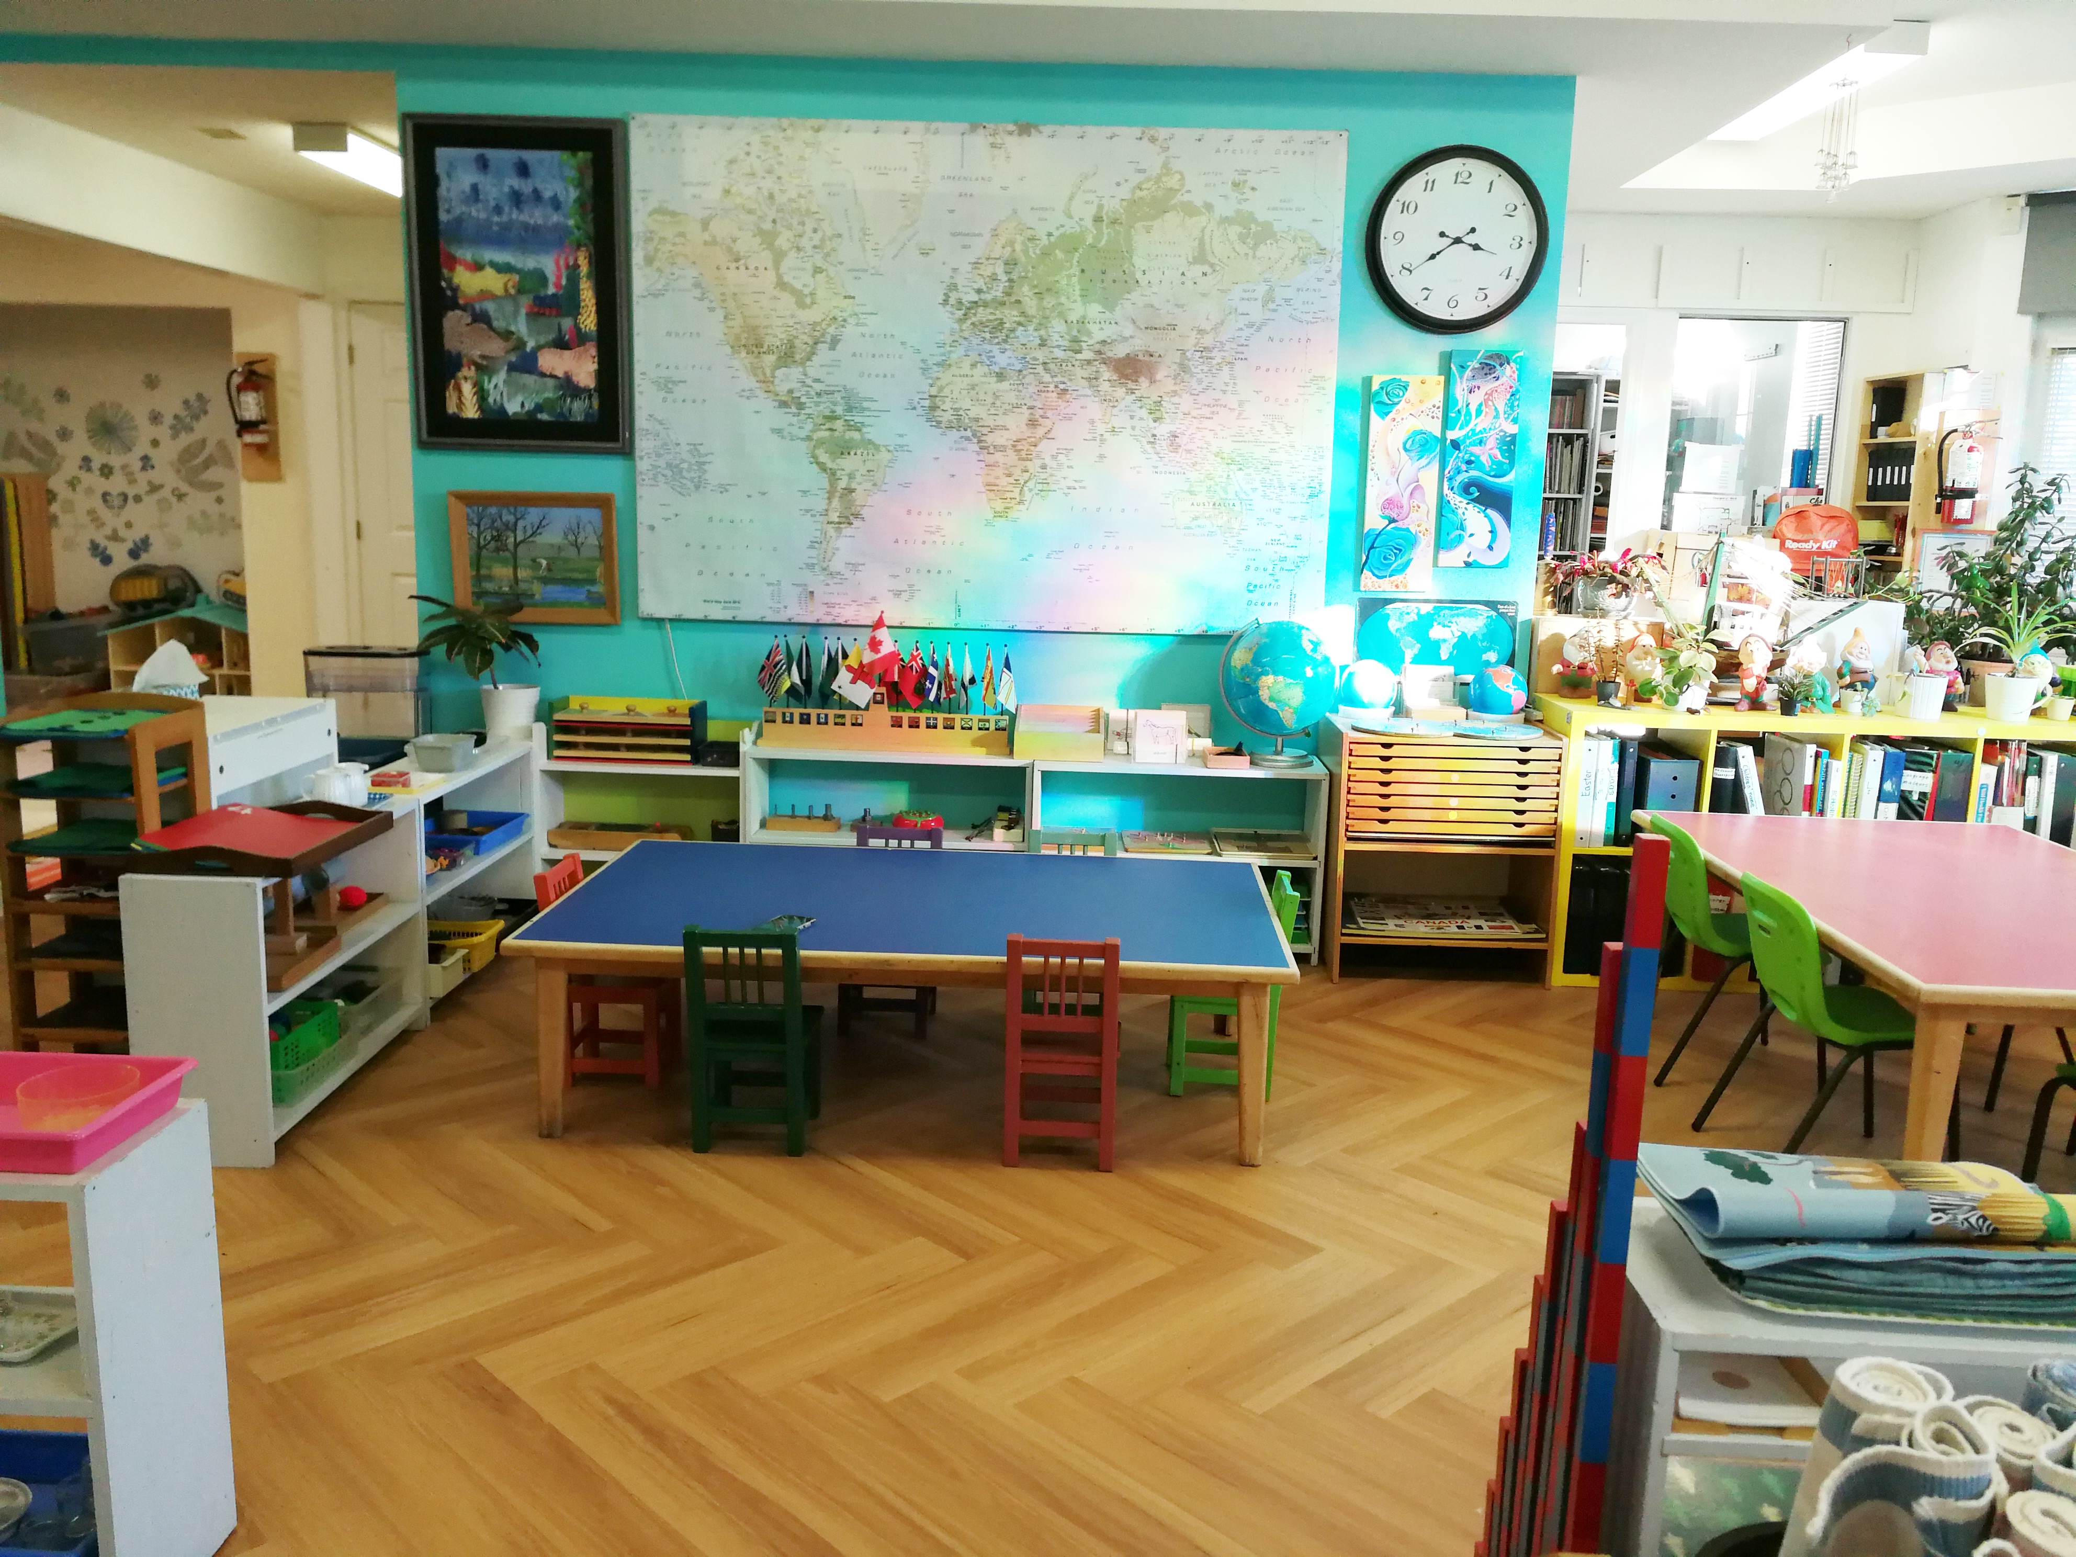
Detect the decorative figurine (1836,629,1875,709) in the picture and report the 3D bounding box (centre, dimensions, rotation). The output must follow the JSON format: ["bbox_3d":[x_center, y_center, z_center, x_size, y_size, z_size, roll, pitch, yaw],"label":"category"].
[{"bbox_3d":[2.297,-0.308,4.545,0.115,0.235,0.110,1,10,-4],"label":"decorative figurine"}]

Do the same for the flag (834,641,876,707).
[{"bbox_3d":[-0.537,-0.305,4.766,0.129,0.201,0.040,2,10,3],"label":"flag"}]

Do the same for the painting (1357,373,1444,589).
[{"bbox_3d":[1.044,-0.841,4.623,0.203,0.610,0.033,2,10,1],"label":"painting"}]

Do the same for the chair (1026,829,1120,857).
[{"bbox_3d":[0.079,0.394,4.035,0.228,0.470,0.272,2,10,3],"label":"chair"}]

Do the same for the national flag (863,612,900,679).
[{"bbox_3d":[-0.446,-0.379,4.618,0.100,0.180,0.040,2,10,1],"label":"national flag"}]

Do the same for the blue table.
[{"bbox_3d":[-0.255,0.464,3.589,1.530,0.415,0.921,2,10,2],"label":"blue table"}]

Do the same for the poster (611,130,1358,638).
[{"bbox_3d":[-0.161,-1.160,4.734,2.053,1.425,0.020,2,10,3],"label":"poster"}]

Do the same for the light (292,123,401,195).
[{"bbox_3d":[-2.383,-2.246,6.014,0.187,0.090,1.220,2,10,1],"label":"light"}]

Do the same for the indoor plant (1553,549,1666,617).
[{"bbox_3d":[1.683,-0.580,4.785,0.310,0.200,0.280,2,10,1],"label":"indoor plant"}]

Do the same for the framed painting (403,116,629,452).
[{"bbox_3d":[-1.515,-1.438,4.752,0.649,0.935,0.030,2,10,3],"label":"framed painting"}]

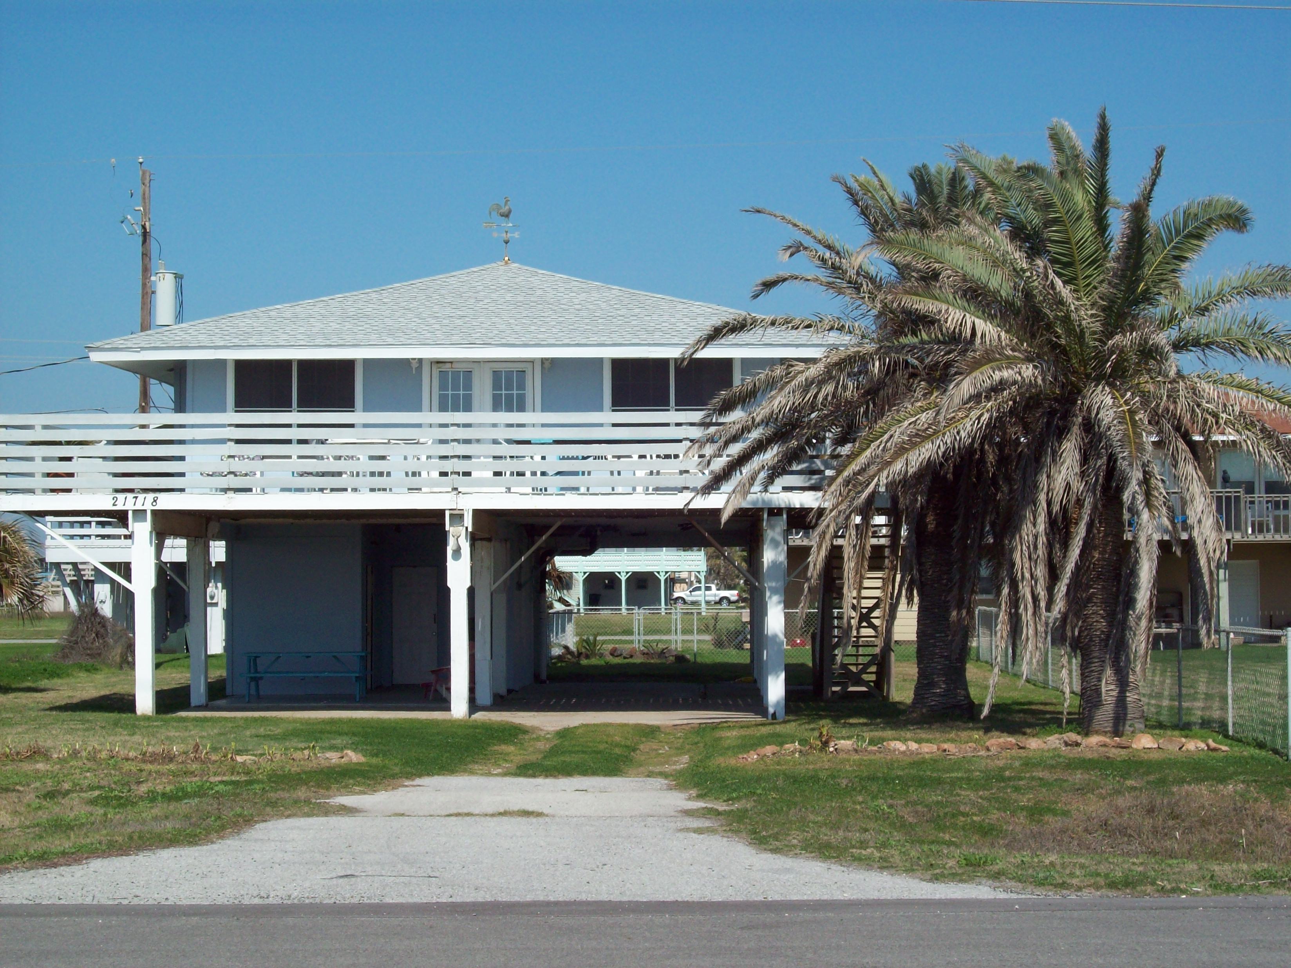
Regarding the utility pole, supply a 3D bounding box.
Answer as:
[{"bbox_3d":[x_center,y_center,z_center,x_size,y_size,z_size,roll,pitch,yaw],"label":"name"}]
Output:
[{"bbox_3d":[-10.400,-1.415,54.092,0.300,10.600,0.300,0,-2,0],"label":"utility pole"}]

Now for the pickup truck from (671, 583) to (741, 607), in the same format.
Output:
[{"bbox_3d":[5.013,9.264,217.000,5.800,1.930,2.000,0,-2,2],"label":"pickup truck"}]

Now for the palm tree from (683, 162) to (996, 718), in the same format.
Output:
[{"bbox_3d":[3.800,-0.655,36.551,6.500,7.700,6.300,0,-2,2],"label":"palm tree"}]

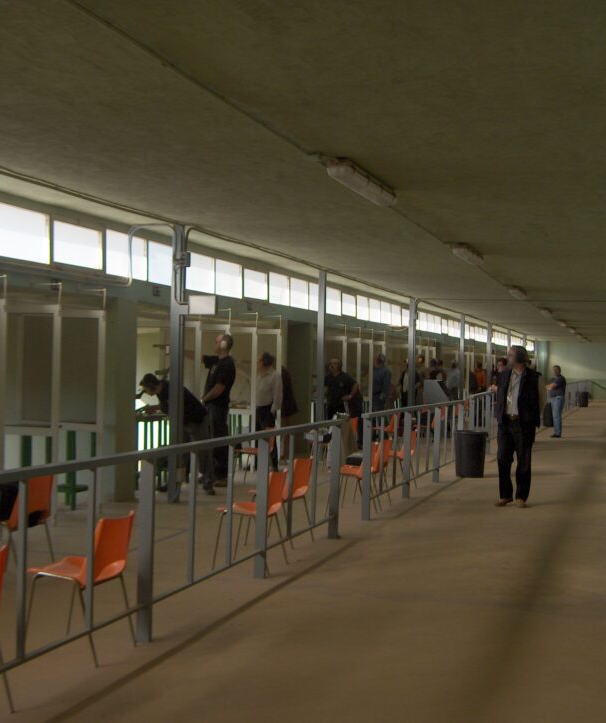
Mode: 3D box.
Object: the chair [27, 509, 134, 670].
[{"bbox_3d":[-1.208,1.189,5.853,0.500,0.755,0.460,1,0,17],"label":"chair"}]

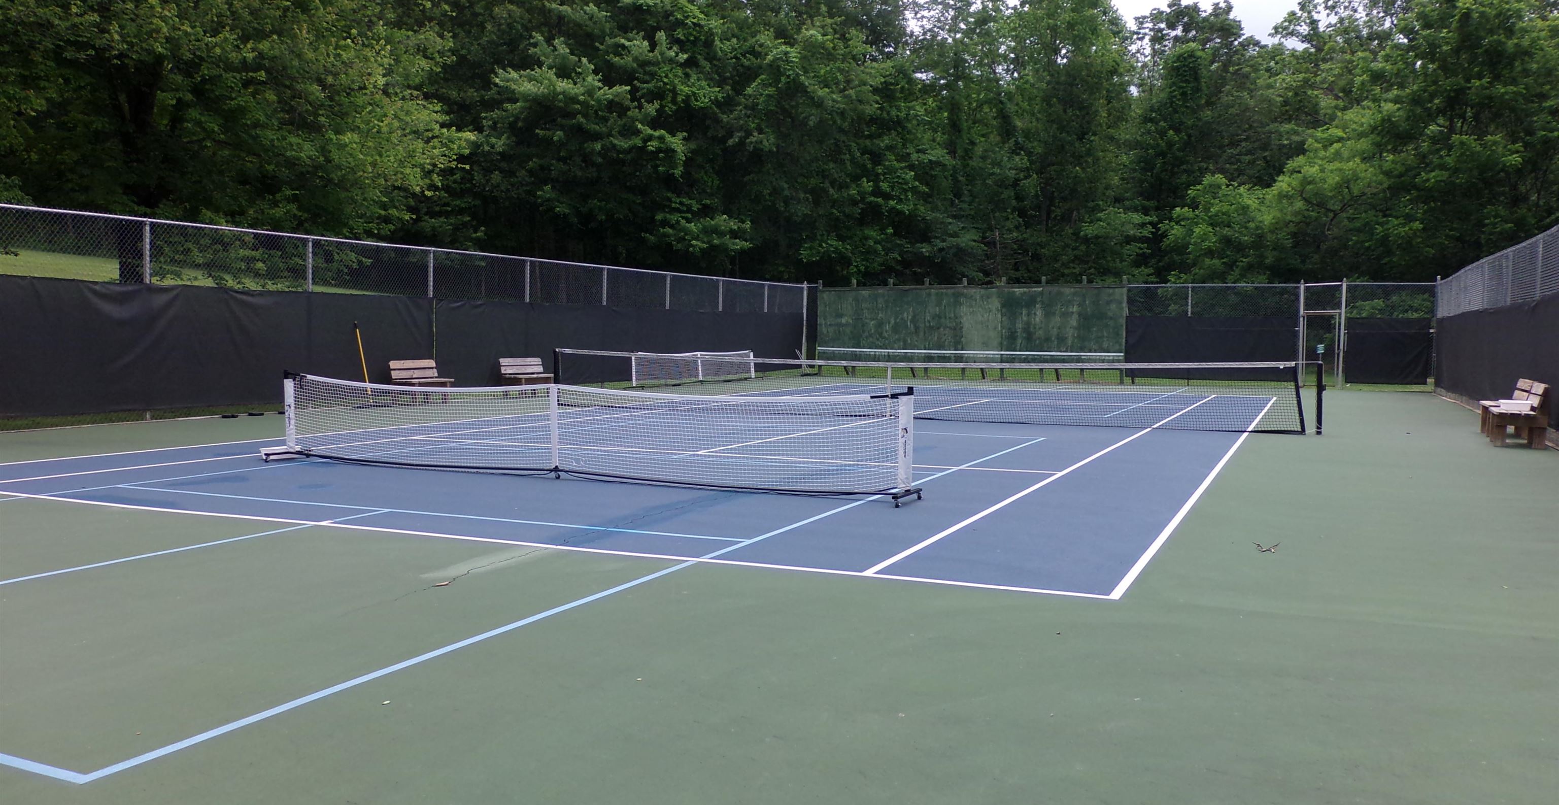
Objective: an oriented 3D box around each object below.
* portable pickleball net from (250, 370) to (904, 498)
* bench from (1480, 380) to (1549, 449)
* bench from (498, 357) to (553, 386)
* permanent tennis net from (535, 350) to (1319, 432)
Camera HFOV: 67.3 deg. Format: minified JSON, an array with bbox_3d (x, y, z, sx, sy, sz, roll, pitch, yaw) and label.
[{"bbox_3d":[-2.068,0.234,10.923,6.950,0.950,0.580,2,4,25],"label":"portable pickleball net"},{"bbox_3d":[9.801,0.117,15.709,0.610,0.800,2.300,2,4,25],"label":"bench"},{"bbox_3d":[-5.461,-0.539,25.351,0.600,0.800,1.250,2,4,25],"label":"bench"},{"bbox_3d":[1.742,-0.272,19.167,12.850,1.070,0.120,2,4,25],"label":"permanent tennis net"}]

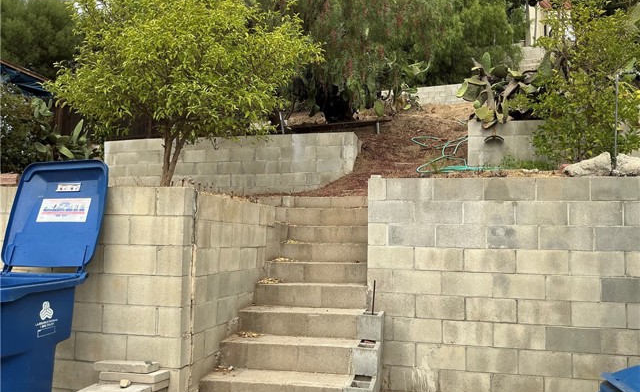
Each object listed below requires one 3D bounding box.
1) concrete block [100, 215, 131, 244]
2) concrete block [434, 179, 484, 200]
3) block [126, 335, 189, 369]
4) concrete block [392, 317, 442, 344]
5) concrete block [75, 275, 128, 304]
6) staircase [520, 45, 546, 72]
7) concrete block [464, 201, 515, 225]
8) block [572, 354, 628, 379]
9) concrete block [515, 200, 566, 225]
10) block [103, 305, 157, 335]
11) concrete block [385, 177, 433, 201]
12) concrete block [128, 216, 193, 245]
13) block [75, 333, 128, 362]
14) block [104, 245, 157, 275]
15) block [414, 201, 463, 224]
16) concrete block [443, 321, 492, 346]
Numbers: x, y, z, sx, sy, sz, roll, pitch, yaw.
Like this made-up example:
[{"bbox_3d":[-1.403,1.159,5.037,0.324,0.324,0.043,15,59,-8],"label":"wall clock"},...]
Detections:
[{"bbox_3d":[-1.496,0.247,3.719,0.395,0.193,0.190,0,-3,13],"label":"concrete block"},{"bbox_3d":[1.185,-0.057,4.435,0.395,0.195,0.195,0,-3,11],"label":"concrete block"},{"bbox_3d":[-1.115,1.060,3.593,0.397,0.195,0.150,0,-2,12],"label":"block"},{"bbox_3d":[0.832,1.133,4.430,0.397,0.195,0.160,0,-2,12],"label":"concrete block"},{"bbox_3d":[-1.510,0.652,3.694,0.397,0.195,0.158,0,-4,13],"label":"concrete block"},{"bbox_3d":[7.676,-4.912,19.300,1.100,1.150,1.300,1,-5,6],"label":"staircase"},{"bbox_3d":[1.442,0.143,4.427,0.395,0.193,0.175,0,-3,14],"label":"concrete block"},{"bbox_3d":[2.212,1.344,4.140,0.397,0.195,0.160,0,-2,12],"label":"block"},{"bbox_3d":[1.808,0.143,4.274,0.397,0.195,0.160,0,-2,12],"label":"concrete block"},{"bbox_3d":[-1.289,0.854,3.653,0.395,0.195,0.195,0,-3,11],"label":"block"},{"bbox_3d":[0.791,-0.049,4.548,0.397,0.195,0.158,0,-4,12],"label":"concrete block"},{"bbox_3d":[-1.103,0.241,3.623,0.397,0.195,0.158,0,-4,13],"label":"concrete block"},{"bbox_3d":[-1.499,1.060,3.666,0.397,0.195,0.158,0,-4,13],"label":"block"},{"bbox_3d":[-1.296,0.447,3.675,0.395,0.195,0.195,0,-3,11],"label":"block"},{"bbox_3d":[1.037,0.146,4.526,0.395,0.193,0.175,0,-3,14],"label":"block"},{"bbox_3d":[1.242,1.144,4.367,0.398,0.197,0.170,0,-6,11],"label":"concrete block"}]

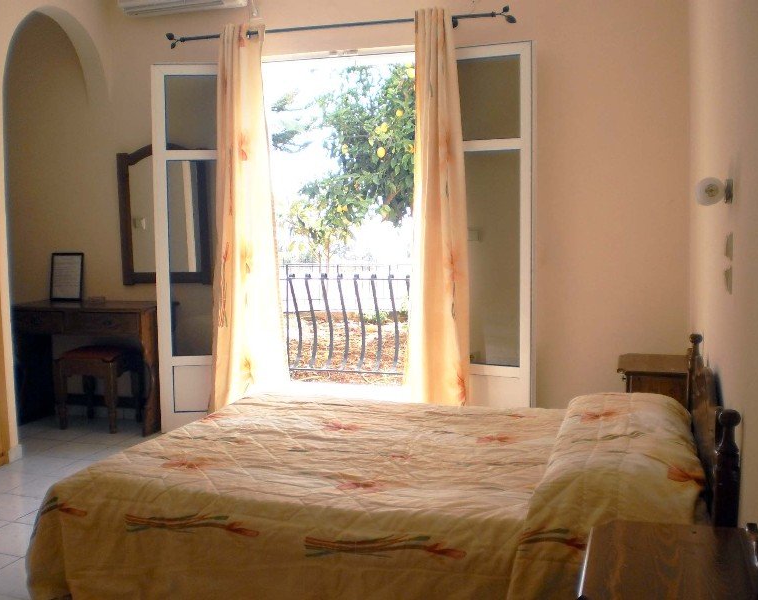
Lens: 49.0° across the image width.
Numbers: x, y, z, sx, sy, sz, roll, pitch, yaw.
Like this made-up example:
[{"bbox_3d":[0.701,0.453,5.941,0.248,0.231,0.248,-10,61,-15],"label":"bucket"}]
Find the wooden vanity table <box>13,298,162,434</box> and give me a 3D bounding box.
[{"bbox_3d":[-1.746,0.408,5.253,0.960,0.760,0.470,1,5,18],"label":"wooden vanity table"}]

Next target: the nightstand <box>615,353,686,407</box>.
[{"bbox_3d":[1.292,0.572,3.900,0.330,0.605,0.460,1,5,18],"label":"nightstand"}]

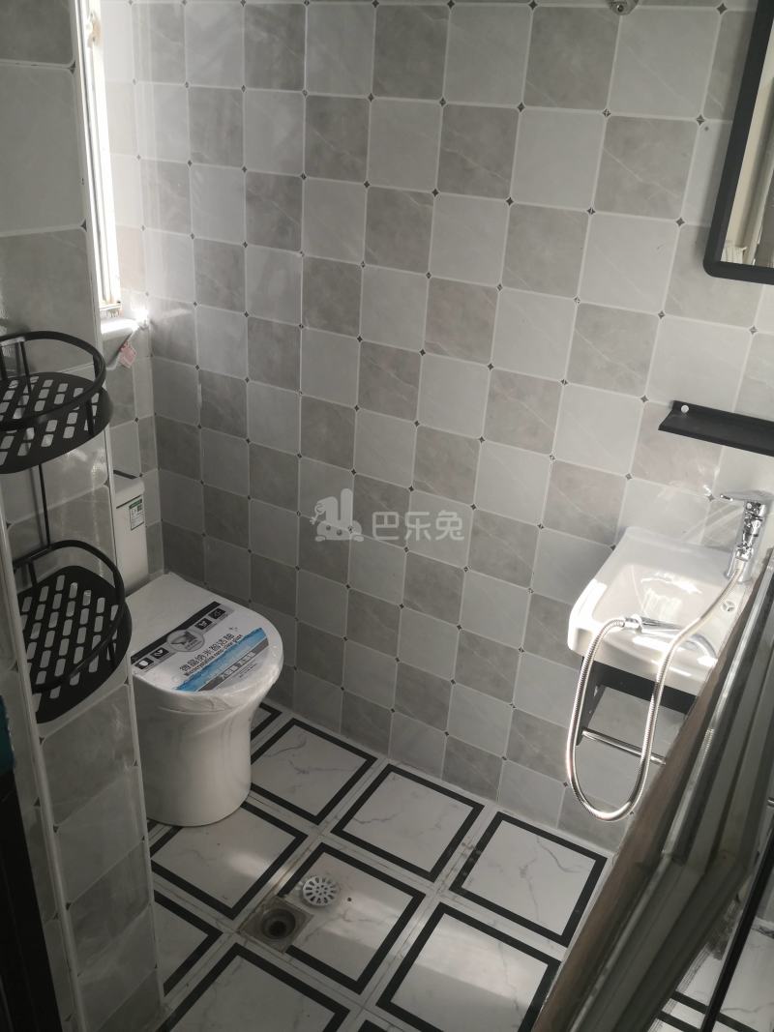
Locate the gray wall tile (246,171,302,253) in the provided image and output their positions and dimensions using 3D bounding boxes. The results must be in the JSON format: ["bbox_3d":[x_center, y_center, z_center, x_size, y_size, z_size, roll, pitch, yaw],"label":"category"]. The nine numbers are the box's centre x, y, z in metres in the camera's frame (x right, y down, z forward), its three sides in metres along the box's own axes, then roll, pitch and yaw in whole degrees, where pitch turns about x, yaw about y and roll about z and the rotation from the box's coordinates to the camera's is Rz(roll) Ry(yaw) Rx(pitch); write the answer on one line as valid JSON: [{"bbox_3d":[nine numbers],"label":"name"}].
[{"bbox_3d":[-0.238,-0.636,1.688,0.148,0.148,0.010,17,29,25],"label":"gray wall tile"}]

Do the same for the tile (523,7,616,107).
[{"bbox_3d":[0.302,-0.747,1.317,0.148,0.148,0.010,17,28,25],"label":"tile"}]

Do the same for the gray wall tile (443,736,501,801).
[{"bbox_3d":[0.208,0.609,1.955,0.148,0.148,0.010,17,28,25],"label":"gray wall tile"}]

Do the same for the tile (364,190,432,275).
[{"bbox_3d":[0.024,-0.554,1.563,0.150,0.150,0.010,17,29,25],"label":"tile"}]

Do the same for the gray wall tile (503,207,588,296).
[{"bbox_3d":[0.283,-0.476,1.444,0.148,0.148,0.010,17,28,25],"label":"gray wall tile"}]

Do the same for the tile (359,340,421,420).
[{"bbox_3d":[0.003,-0.282,1.690,0.148,0.148,0.010,17,29,25],"label":"tile"}]

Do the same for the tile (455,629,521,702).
[{"bbox_3d":[0.225,0.342,1.823,0.148,0.148,0.010,17,29,25],"label":"tile"}]

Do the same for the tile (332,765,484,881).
[{"bbox_3d":[0.053,0.713,1.895,0.264,0.010,0.264,17,28,25],"label":"tile"}]

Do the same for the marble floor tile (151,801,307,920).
[{"bbox_3d":[-0.355,0.737,1.784,0.264,0.010,0.264,17,28,25],"label":"marble floor tile"}]

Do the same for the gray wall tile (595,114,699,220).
[{"bbox_3d":[0.422,-0.572,1.316,0.148,0.148,0.010,17,28,25],"label":"gray wall tile"}]

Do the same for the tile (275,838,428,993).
[{"bbox_3d":[-0.097,0.816,1.656,0.264,0.010,0.264,17,28,25],"label":"tile"}]

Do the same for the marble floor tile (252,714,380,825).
[{"bbox_3d":[-0.205,0.634,2.026,0.267,0.010,0.265,17,29,25],"label":"marble floor tile"}]

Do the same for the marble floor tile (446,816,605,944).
[{"bbox_3d":[0.314,0.792,1.773,0.267,0.010,0.265,17,29,25],"label":"marble floor tile"}]

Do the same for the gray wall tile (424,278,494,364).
[{"bbox_3d":[0.142,-0.377,1.560,0.148,0.148,0.010,17,29,25],"label":"gray wall tile"}]

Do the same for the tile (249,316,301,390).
[{"bbox_3d":[-0.254,-0.365,1.822,0.150,0.150,0.010,17,29,25],"label":"tile"}]

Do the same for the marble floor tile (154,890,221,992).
[{"bbox_3d":[-0.506,0.842,1.551,0.267,0.010,0.265,17,29,25],"label":"marble floor tile"}]

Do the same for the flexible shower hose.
[{"bbox_3d":[0.441,0.270,1.335,0.168,0.384,0.345,17,29,25],"label":"flexible shower hose"}]

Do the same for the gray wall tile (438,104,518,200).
[{"bbox_3d":[0.163,-0.651,1.445,0.148,0.148,0.010,17,28,25],"label":"gray wall tile"}]

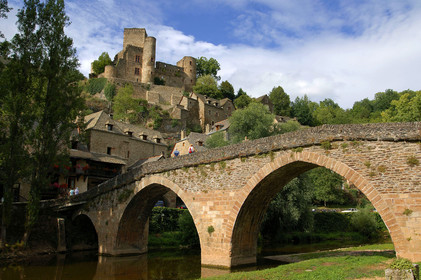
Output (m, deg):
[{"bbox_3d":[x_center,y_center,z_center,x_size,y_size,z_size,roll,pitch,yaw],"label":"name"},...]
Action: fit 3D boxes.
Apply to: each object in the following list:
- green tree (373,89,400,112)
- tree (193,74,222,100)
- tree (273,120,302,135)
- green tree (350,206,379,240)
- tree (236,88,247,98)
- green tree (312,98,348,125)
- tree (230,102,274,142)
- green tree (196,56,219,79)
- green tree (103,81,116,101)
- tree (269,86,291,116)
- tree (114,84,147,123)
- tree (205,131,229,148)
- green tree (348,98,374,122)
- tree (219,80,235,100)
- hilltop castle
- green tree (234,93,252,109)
[{"bbox_3d":[62.590,-13.550,125.000,10.340,9.440,9.500,0,-12,0],"label":"green tree"},{"bbox_3d":[-1.030,-17.970,120.000,10.270,8.720,9.500,0,-12,0],"label":"tree"},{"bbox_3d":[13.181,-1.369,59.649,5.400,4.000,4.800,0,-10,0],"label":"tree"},{"bbox_3d":[24.605,13.185,55.544,4.200,5.200,4.000,0,-10,0],"label":"green tree"},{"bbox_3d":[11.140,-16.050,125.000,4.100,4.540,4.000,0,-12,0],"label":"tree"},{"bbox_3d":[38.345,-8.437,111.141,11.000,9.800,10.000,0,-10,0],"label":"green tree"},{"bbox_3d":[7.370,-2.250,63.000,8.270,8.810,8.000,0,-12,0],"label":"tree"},{"bbox_3d":[-1.478,-29.597,146.992,11.000,11.500,10.500,0,-10,0],"label":"green tree"},{"bbox_3d":[-32.850,-16.100,114.000,4.550,6.370,4.200,0,-12,0],"label":"green tree"},{"bbox_3d":[21.650,-11.770,110.000,6.900,9.840,7.000,0,-12,0],"label":"tree"},{"bbox_3d":[-23.280,-10.910,102.000,10.480,11.410,9.500,0,-12,0],"label":"tree"},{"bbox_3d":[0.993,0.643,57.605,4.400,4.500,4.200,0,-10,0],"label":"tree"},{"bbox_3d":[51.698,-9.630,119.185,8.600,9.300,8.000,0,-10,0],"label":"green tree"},{"bbox_3d":[5.480,-16.600,120.000,6.160,7.380,6.000,0,-12,0],"label":"tree"},{"bbox_3d":[-25.963,-32.476,137.852,38.000,24.500,25.000,2,-10,-13],"label":"hilltop castle"},{"bbox_3d":[10.168,-11.683,107.474,5.600,6.000,5.400,0,-10,0],"label":"green tree"}]

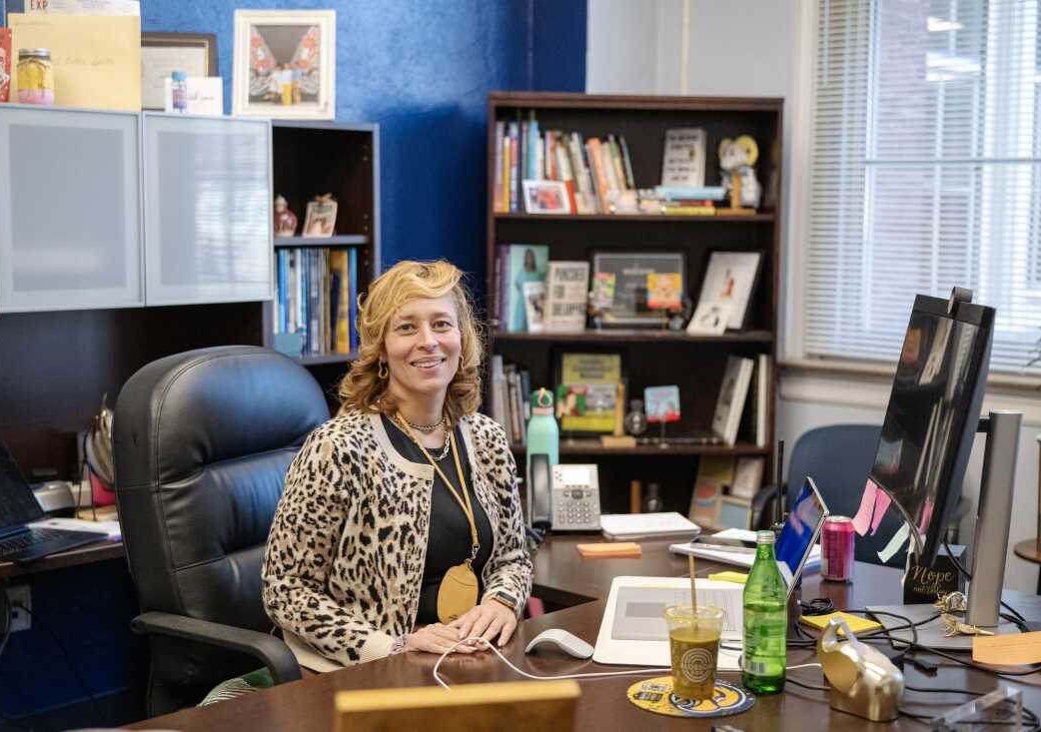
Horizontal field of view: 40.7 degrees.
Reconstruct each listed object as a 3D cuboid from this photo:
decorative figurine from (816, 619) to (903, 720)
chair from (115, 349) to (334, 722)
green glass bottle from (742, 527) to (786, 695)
[{"bbox_3d":[0.507,0.453,2.104,0.120,0.124,0.068,6,9,41],"label":"decorative figurine"},{"bbox_3d":[-0.446,0.565,2.913,0.700,1.180,0.670,6,8,38],"label":"chair"},{"bbox_3d":[0.384,0.381,2.187,0.068,0.247,0.068,1,6,0],"label":"green glass bottle"}]

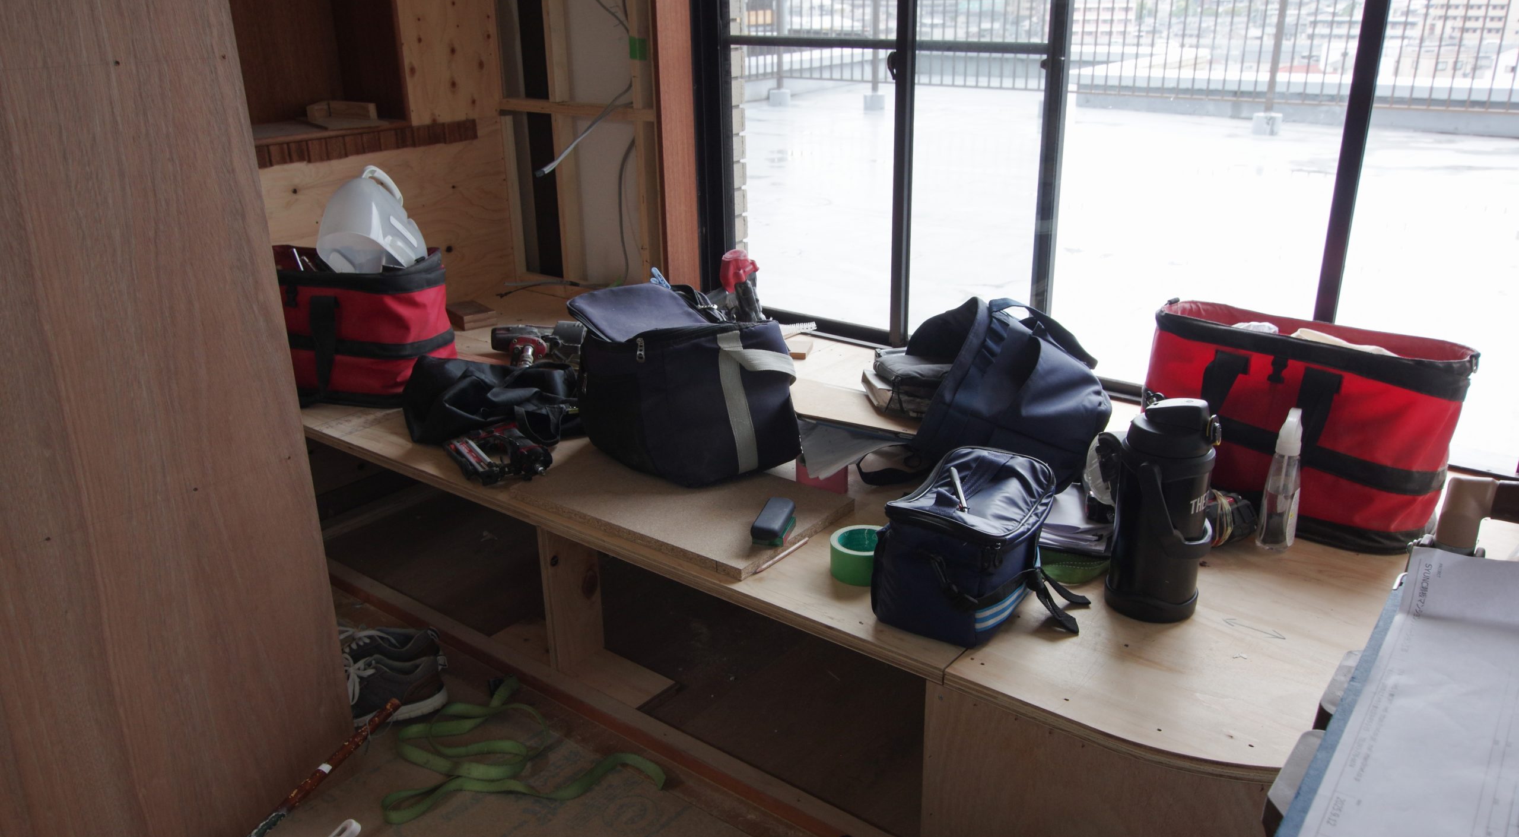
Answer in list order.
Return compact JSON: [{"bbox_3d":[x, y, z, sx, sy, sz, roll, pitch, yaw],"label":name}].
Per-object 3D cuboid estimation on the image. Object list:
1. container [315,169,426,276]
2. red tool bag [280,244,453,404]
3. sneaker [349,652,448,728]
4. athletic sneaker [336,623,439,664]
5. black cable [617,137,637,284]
[{"bbox_3d":[-0.825,-0.417,2.430,0.155,0.170,0.205,-1,-13,2],"label":"container"},{"bbox_3d":[-0.924,-0.207,2.474,0.450,0.280,0.245,3,22,12],"label":"red tool bag"},{"bbox_3d":[-0.692,0.459,1.966,0.287,0.104,0.105,-4,21,-7],"label":"sneaker"},{"bbox_3d":[-0.724,0.429,2.046,0.287,0.104,0.105,-3,21,-5],"label":"athletic sneaker"},{"bbox_3d":[-0.342,-0.537,2.973,0.078,0.390,0.035,15,26,36],"label":"black cable"}]

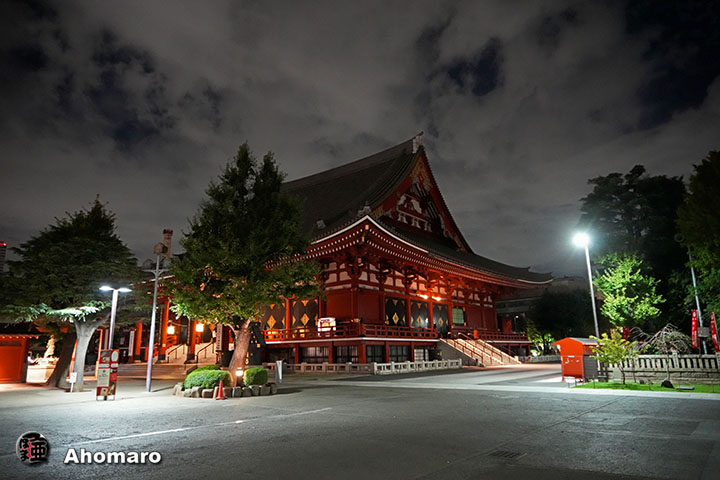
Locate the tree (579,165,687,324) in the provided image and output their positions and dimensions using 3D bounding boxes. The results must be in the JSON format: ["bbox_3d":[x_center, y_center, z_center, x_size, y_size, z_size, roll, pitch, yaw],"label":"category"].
[{"bbox_3d":[24.840,1.862,42.619,9.780,18.250,9.780,-1,-14,0],"label":"tree"}]

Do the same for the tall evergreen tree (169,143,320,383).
[{"bbox_3d":[-5.121,0.833,21.734,6.840,11.360,6.840,-1,-14,0],"label":"tall evergreen tree"}]

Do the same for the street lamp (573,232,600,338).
[{"bbox_3d":[11.951,3.406,25.338,0.800,7.720,0.500,-1,-14,0],"label":"street lamp"}]

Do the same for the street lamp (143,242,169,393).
[{"bbox_3d":[-10.291,3.756,24.097,1.300,7.410,0.700,-1,-14,0],"label":"street lamp"}]

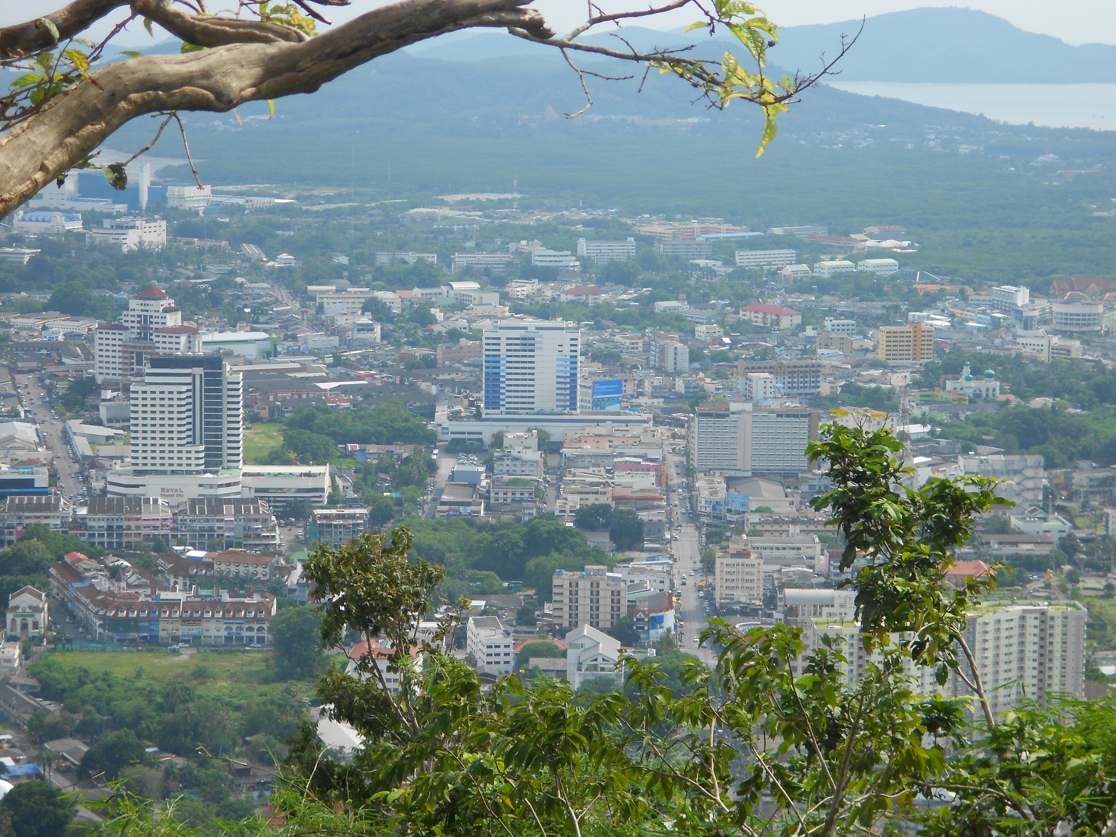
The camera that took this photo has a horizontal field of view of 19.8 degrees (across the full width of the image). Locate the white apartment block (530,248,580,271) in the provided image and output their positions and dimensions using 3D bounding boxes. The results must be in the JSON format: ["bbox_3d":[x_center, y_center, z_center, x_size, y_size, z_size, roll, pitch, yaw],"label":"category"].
[{"bbox_3d":[-3.040,-148.080,2990.240,45.000,19.500,18.000,0,7,-7],"label":"white apartment block"}]

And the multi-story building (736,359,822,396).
[{"bbox_3d":[139.060,-25.190,2011.360,51.500,22.000,15.000,-2,8,-19],"label":"multi-story building"}]

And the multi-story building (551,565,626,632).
[{"bbox_3d":[12.700,69.780,1238.470,28.300,23.800,13.000,1,7,4],"label":"multi-story building"}]

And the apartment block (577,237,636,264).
[{"bbox_3d":[47.210,-163.150,3093.220,55.000,21.000,15.000,0,7,-8],"label":"apartment block"}]

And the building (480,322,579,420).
[{"bbox_3d":[-14.980,-27.040,1768.300,52.500,52.000,20.000,1,7,1],"label":"building"}]

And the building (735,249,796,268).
[{"bbox_3d":[199.220,-153.980,3059.730,64.000,14.500,9.000,-4,8,-31],"label":"building"}]

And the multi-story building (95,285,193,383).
[{"bbox_3d":[-255.650,-48.330,1988.130,55.000,61.000,32.000,4,8,23],"label":"multi-story building"}]

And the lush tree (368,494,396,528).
[{"bbox_3d":[-81.740,42.830,1484.590,12.500,13.500,12.500,1,7,0],"label":"lush tree"}]

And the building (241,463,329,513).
[{"bbox_3d":[-129.890,34.260,1526.080,42.000,19.000,31.000,0,7,-3],"label":"building"}]

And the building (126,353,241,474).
[{"bbox_3d":[-179.470,-1.760,1552.520,53.000,54.500,25.000,1,7,1],"label":"building"}]

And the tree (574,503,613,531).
[{"bbox_3d":[16.120,45.120,1462.490,17.000,11.000,16.000,1,7,0],"label":"tree"}]

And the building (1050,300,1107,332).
[{"bbox_3d":[395.380,-76.460,2427.970,37.500,23.000,26.000,1,7,2],"label":"building"}]

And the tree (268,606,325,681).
[{"bbox_3d":[-94.030,80.680,1147.170,19.500,23.000,18.500,1,7,0],"label":"tree"}]

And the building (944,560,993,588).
[{"bbox_3d":[172.530,65.180,1344.540,21.000,10.000,15.000,1,7,4],"label":"building"}]

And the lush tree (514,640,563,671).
[{"bbox_3d":[-6.430,86.420,1158.560,15.800,10.600,14.000,1,7,0],"label":"lush tree"}]

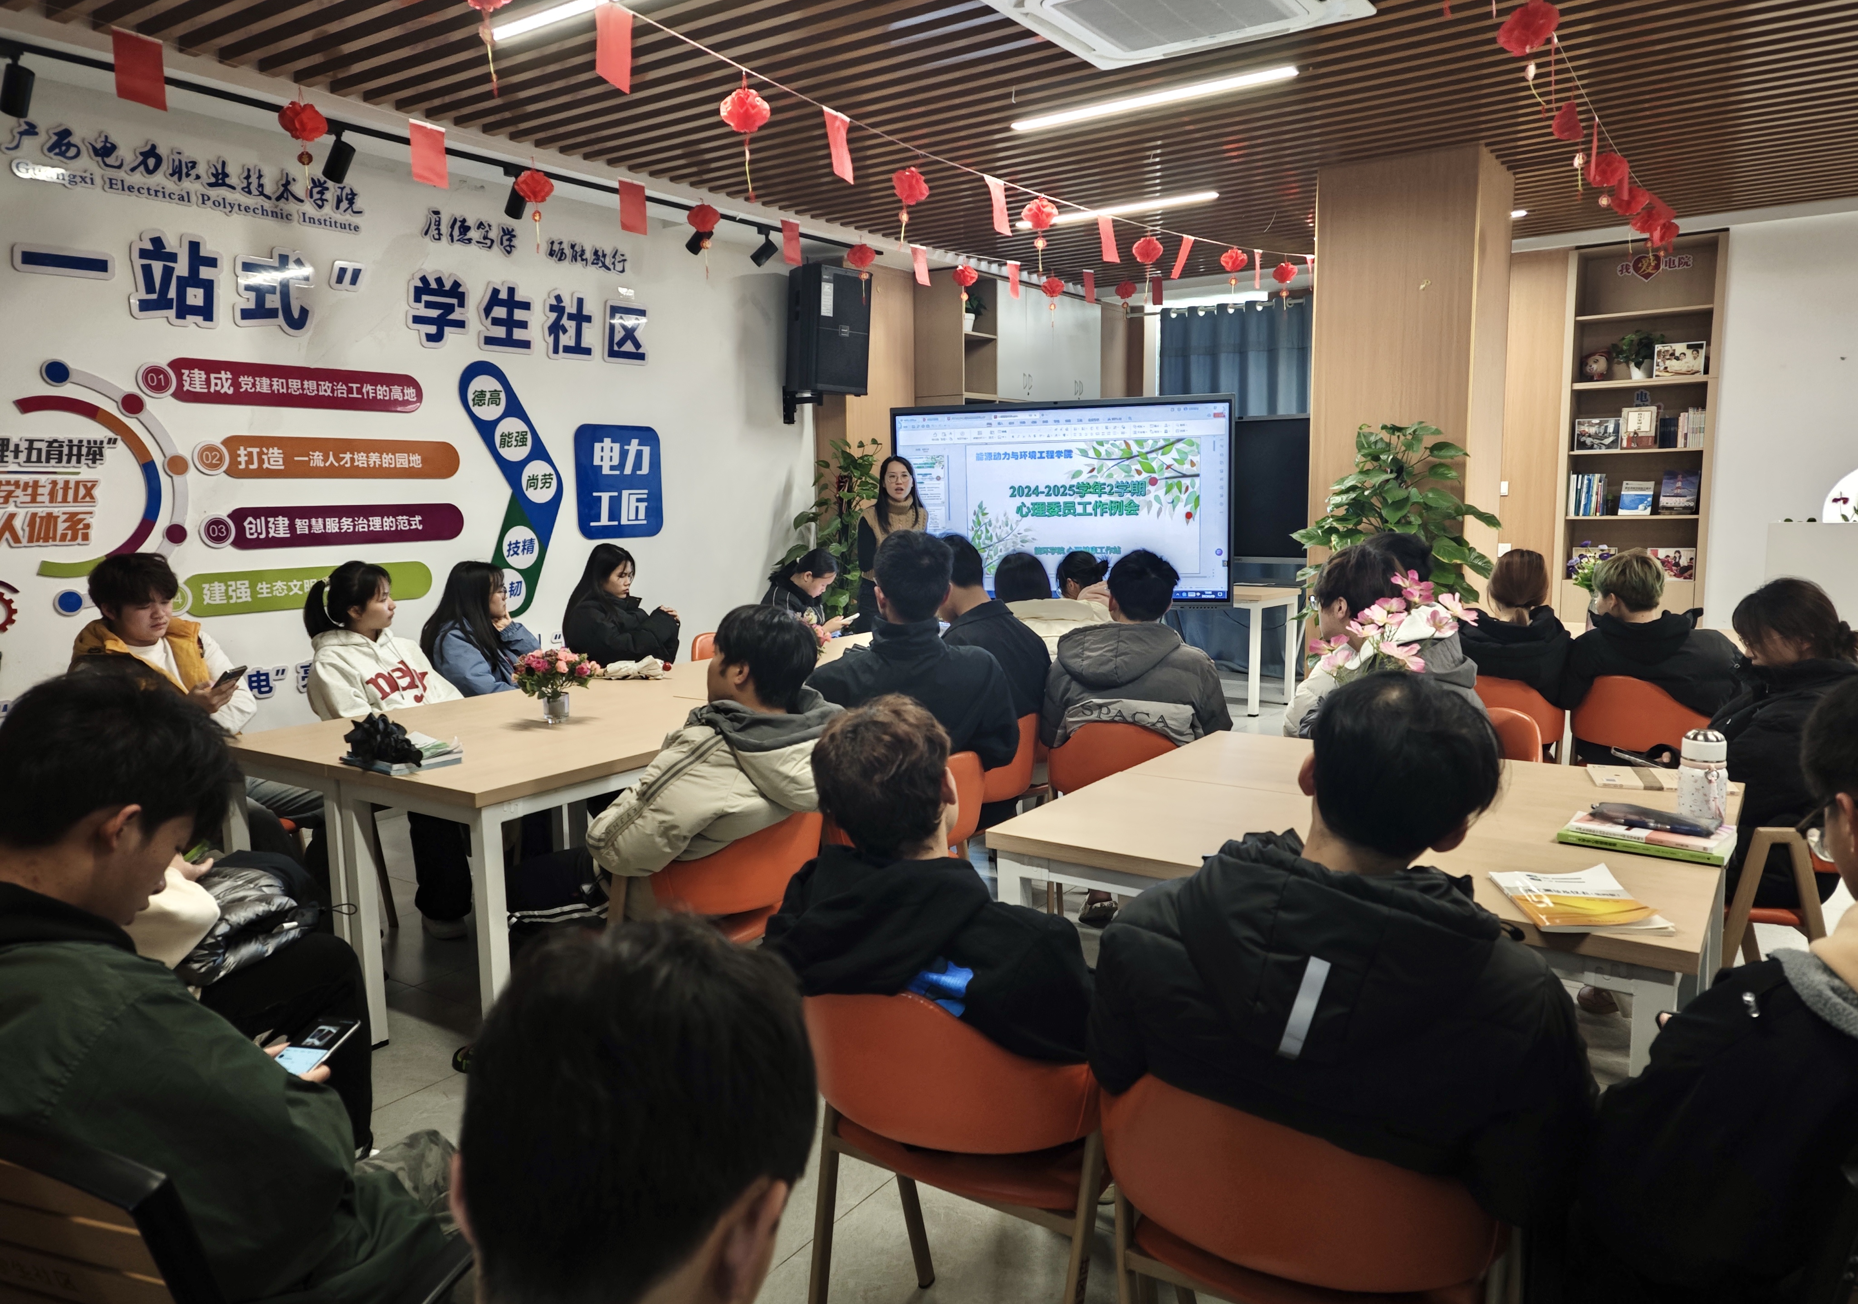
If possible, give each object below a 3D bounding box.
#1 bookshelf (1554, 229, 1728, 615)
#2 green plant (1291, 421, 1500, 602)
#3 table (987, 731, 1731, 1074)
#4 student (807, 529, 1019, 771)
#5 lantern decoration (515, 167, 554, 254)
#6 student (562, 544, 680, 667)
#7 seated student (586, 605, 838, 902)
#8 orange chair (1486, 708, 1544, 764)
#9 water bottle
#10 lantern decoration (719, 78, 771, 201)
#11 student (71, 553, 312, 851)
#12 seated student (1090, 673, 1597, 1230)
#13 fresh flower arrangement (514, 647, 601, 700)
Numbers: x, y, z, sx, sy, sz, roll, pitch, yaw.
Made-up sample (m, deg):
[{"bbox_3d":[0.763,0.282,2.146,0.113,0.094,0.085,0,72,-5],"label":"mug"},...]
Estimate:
[{"bbox_3d":[4.540,-1.126,7.919,0.850,2.880,0.380,4,9,33],"label":"bookshelf"},{"bbox_3d":[2.198,-0.248,5.846,0.950,1.720,0.900,4,9,33],"label":"green plant"},{"bbox_3d":[0.959,0.694,2.630,1.200,0.750,1.200,4,9,35],"label":"table"},{"bbox_3d":[0.011,0.320,3.363,0.520,1.310,0.780,0,7,5],"label":"student"},{"bbox_3d":[-1.423,-1.593,4.450,0.140,0.295,0.140,4,9,33],"label":"lantern decoration"},{"bbox_3d":[-1.184,0.188,5.010,0.760,1.240,0.480,1,7,16],"label":"student"},{"bbox_3d":[-0.529,0.475,2.857,0.820,1.180,0.540,5,9,41],"label":"seated student"},{"bbox_3d":[1.488,0.552,3.582,0.530,0.770,0.520,1,8,18],"label":"orange chair"},{"bbox_3d":[1.477,0.248,2.351,0.092,0.185,0.092,4,9,33],"label":"water bottle"},{"bbox_3d":[-0.598,-1.669,4.020,0.165,0.400,0.165,0,7,8],"label":"lantern decoration"},{"bbox_3d":[-2.160,0.349,3.588,0.770,1.280,0.540,2,8,23],"label":"student"},{"bbox_3d":[0.573,0.592,1.587,0.580,1.200,0.800,4,9,33],"label":"seated student"},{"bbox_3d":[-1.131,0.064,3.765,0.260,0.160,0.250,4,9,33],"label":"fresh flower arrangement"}]

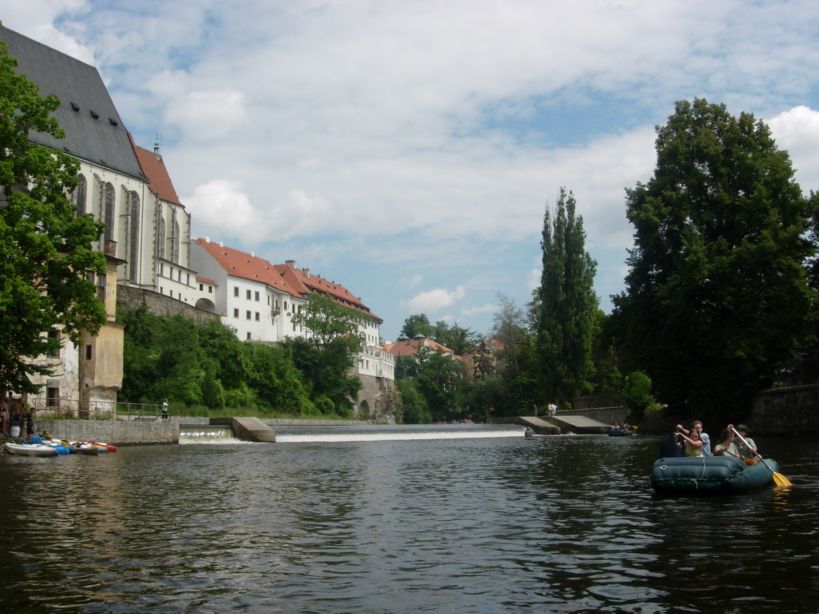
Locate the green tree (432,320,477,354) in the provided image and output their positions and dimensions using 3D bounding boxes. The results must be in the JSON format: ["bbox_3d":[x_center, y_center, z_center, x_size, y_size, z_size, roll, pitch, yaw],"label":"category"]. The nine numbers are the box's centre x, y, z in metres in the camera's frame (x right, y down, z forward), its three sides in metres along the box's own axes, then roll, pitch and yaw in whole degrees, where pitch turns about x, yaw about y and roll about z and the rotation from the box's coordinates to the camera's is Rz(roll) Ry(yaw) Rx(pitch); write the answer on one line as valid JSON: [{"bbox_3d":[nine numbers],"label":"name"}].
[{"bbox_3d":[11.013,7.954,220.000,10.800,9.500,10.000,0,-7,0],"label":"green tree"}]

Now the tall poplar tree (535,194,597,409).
[{"bbox_3d":[20.741,-1.247,118.000,7.800,28.600,7.500,0,-7,0],"label":"tall poplar tree"}]

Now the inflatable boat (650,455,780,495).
[{"bbox_3d":[5.704,3.112,16.700,1.850,0.620,3.800,-4,-8,29],"label":"inflatable boat"}]

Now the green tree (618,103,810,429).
[{"bbox_3d":[28.502,-4.439,84.000,18.500,30.000,17.500,0,-7,0],"label":"green tree"}]

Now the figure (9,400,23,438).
[{"bbox_3d":[-17.533,5.006,40.000,0.600,1.740,0.450,4,-9,-30],"label":"figure"}]

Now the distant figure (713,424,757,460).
[{"bbox_3d":[5.984,2.542,16.500,0.700,0.850,0.750,-2,-8,10],"label":"distant figure"}]

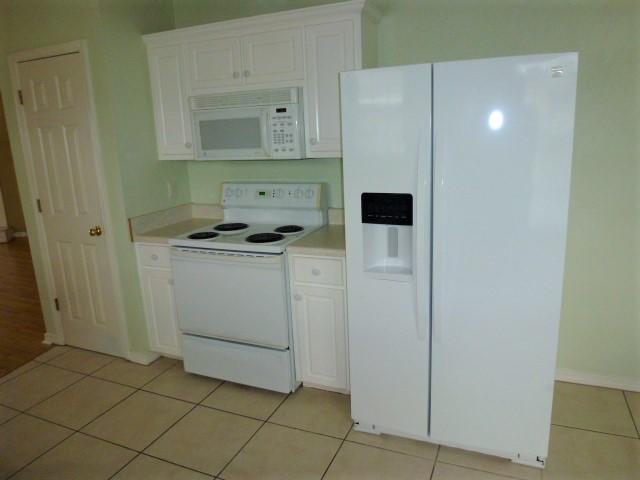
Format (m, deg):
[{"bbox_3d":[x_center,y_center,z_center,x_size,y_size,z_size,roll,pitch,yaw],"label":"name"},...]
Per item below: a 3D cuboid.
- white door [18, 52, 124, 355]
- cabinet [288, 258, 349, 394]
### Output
[{"bbox_3d":[-1.688,-0.170,3.075,0.615,2.030,0.045,3,14,23],"label":"white door"},{"bbox_3d":[0.130,0.429,2.769,0.334,0.865,0.623,3,14,23],"label":"cabinet"}]

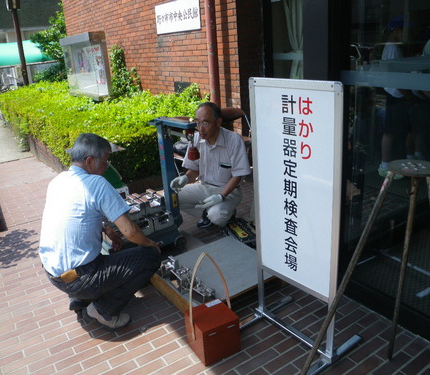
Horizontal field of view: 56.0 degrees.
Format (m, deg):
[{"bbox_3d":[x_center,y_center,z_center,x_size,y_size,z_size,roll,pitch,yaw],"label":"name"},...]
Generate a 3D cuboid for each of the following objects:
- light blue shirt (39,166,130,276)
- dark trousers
[{"bbox_3d":[-0.724,0.179,2.227,0.380,0.560,0.470,4,15,-25],"label":"light blue shirt"},{"bbox_3d":[-0.613,0.470,2.299,0.600,0.410,0.420,-8,20,-11],"label":"dark trousers"}]

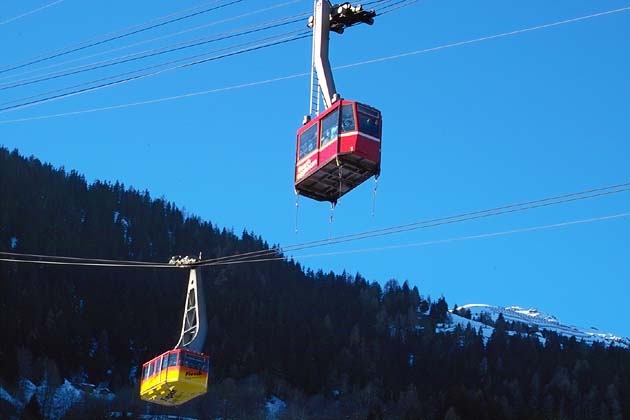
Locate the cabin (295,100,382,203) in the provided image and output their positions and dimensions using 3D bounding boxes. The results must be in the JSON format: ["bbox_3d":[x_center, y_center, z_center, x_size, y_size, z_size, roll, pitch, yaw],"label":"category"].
[{"bbox_3d":[0.967,-2.409,68.471,2.140,2.550,3.950,23,-36,-29],"label":"cabin"}]

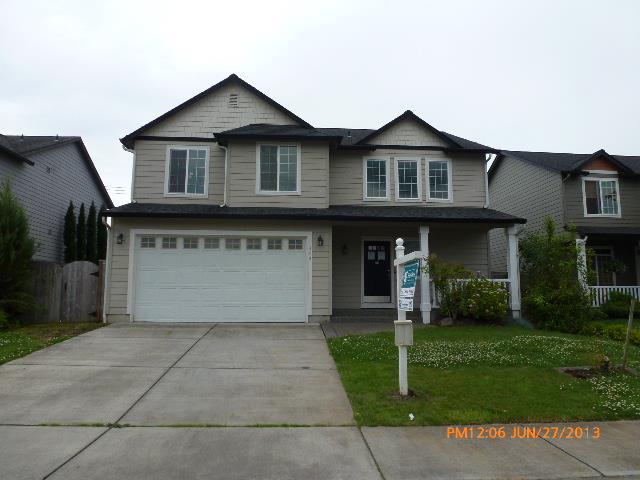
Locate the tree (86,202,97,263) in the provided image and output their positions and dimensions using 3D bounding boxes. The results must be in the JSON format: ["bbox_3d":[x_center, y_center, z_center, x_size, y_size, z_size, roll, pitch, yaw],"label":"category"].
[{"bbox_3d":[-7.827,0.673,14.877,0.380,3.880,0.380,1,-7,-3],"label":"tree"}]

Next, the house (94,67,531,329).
[{"bbox_3d":[-0.448,-1.145,17.788,12.400,8.240,10.200,1,-7,-3],"label":"house"}]

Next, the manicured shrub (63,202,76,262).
[{"bbox_3d":[-7.741,0.613,13.476,0.450,3.650,0.450,1,-7,-3],"label":"manicured shrub"}]

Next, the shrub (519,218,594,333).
[{"bbox_3d":[6.863,0.929,12.934,2.050,3.150,1.800,1,-7,-3],"label":"shrub"}]

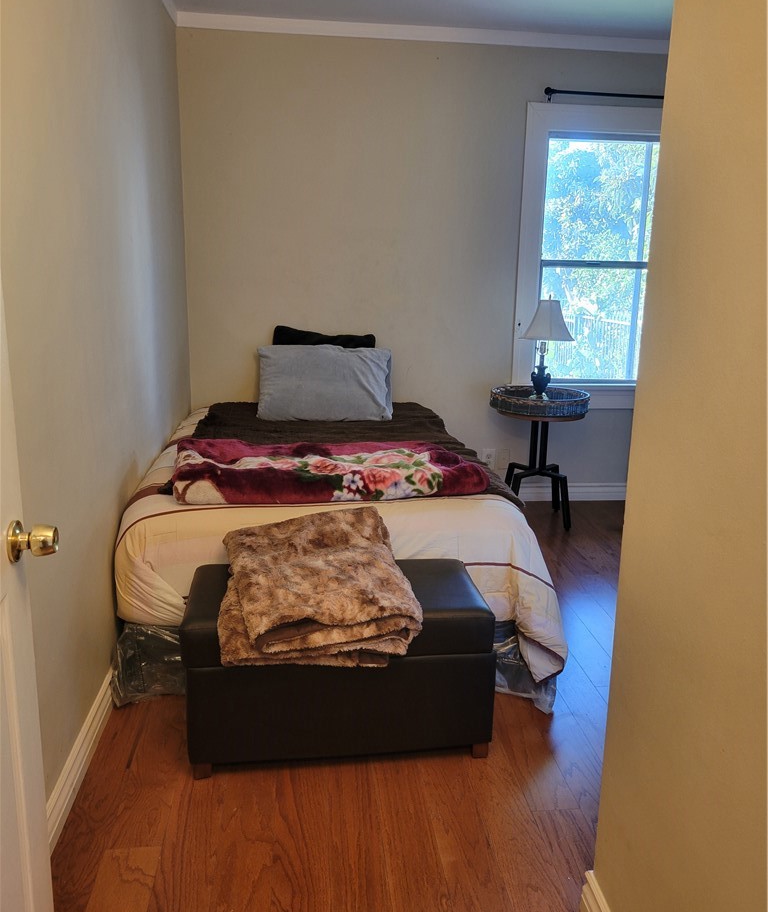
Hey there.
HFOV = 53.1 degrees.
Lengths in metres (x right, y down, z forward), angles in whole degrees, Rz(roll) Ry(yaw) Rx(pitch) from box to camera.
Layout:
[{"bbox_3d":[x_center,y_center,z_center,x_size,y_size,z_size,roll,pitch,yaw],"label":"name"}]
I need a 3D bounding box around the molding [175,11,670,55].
[{"bbox_3d":[0.333,-2.169,3.945,2.700,0.075,0.050,0,13,-6],"label":"molding"}]

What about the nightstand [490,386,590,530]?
[{"bbox_3d":[0.825,0.012,4.135,0.540,0.700,0.540,0,13,-6],"label":"nightstand"}]

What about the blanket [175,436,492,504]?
[{"bbox_3d":[-0.194,0.038,2.627,1.040,0.110,0.580,-1,13,-8],"label":"blanket"}]

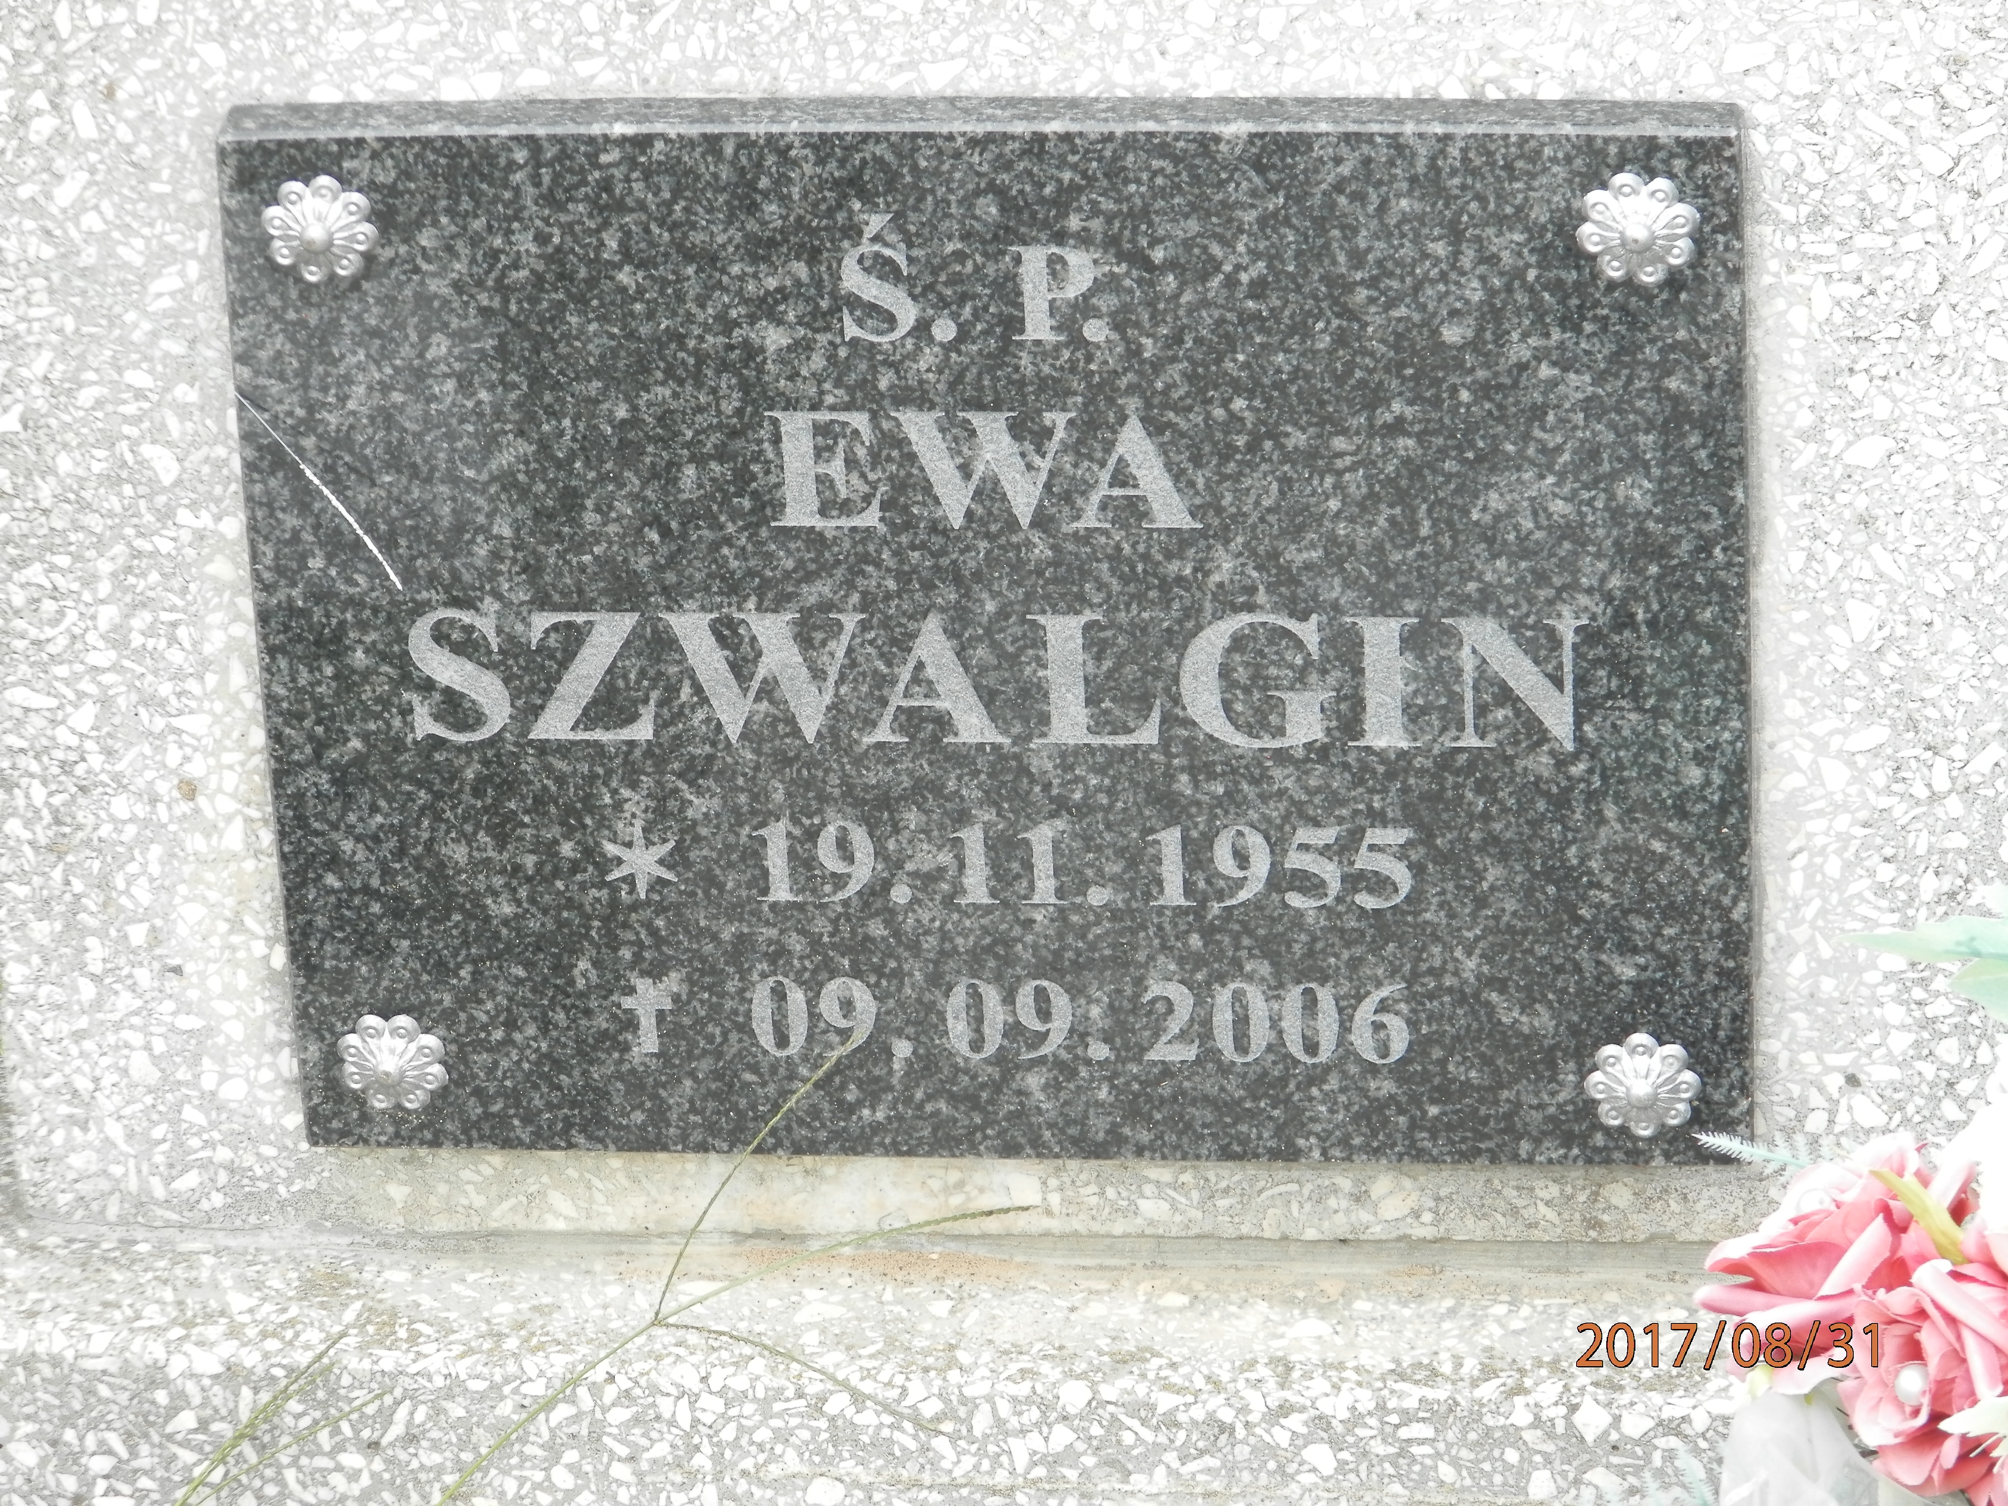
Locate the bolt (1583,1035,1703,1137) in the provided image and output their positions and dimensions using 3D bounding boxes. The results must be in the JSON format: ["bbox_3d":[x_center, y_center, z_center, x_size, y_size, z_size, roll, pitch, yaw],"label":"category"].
[{"bbox_3d":[0.173,0.091,2.406,0.032,0.032,0.011,0,25,7],"label":"bolt"}]

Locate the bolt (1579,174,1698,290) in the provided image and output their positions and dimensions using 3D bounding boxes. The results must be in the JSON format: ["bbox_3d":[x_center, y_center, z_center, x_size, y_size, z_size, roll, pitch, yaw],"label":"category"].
[{"bbox_3d":[0.164,-0.135,2.302,0.032,0.032,0.011,0,25,7],"label":"bolt"}]

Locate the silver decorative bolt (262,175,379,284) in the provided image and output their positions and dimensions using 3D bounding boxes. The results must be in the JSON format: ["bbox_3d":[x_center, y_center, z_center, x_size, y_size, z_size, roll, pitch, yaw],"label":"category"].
[{"bbox_3d":[-0.181,-0.137,2.344,0.031,0.031,0.011,0,25,7],"label":"silver decorative bolt"}]

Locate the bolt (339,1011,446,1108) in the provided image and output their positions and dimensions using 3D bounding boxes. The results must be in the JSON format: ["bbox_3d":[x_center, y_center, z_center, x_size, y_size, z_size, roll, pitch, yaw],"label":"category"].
[{"bbox_3d":[-0.169,0.086,2.447,0.030,0.030,0.011,0,25,7],"label":"bolt"}]

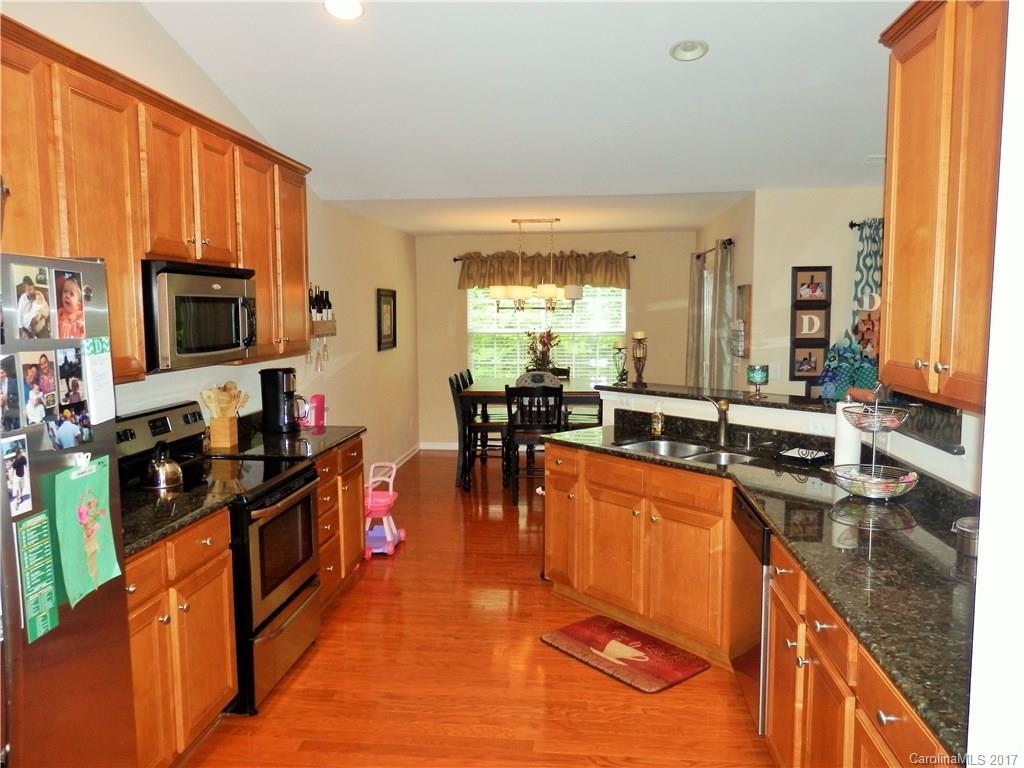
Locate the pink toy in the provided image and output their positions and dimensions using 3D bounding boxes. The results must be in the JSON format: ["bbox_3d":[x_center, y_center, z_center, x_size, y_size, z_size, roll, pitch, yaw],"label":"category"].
[{"bbox_3d":[-0.873,0.831,5.025,0.260,0.600,0.400,0,6,-1],"label":"pink toy"}]

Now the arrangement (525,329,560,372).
[{"bbox_3d":[0.289,-0.269,7.071,0.350,0.510,0.320,0,6,6],"label":"arrangement"}]

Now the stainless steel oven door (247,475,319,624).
[{"bbox_3d":[-1.032,0.728,3.348,0.080,0.480,0.740,0,6,6],"label":"stainless steel oven door"}]

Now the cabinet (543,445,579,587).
[{"bbox_3d":[0.504,0.763,4.300,0.580,0.876,0.300,-5,8,-39],"label":"cabinet"}]

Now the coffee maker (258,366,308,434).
[{"bbox_3d":[-1.375,0.103,4.454,0.235,0.365,0.185,1,6,18],"label":"coffee maker"}]

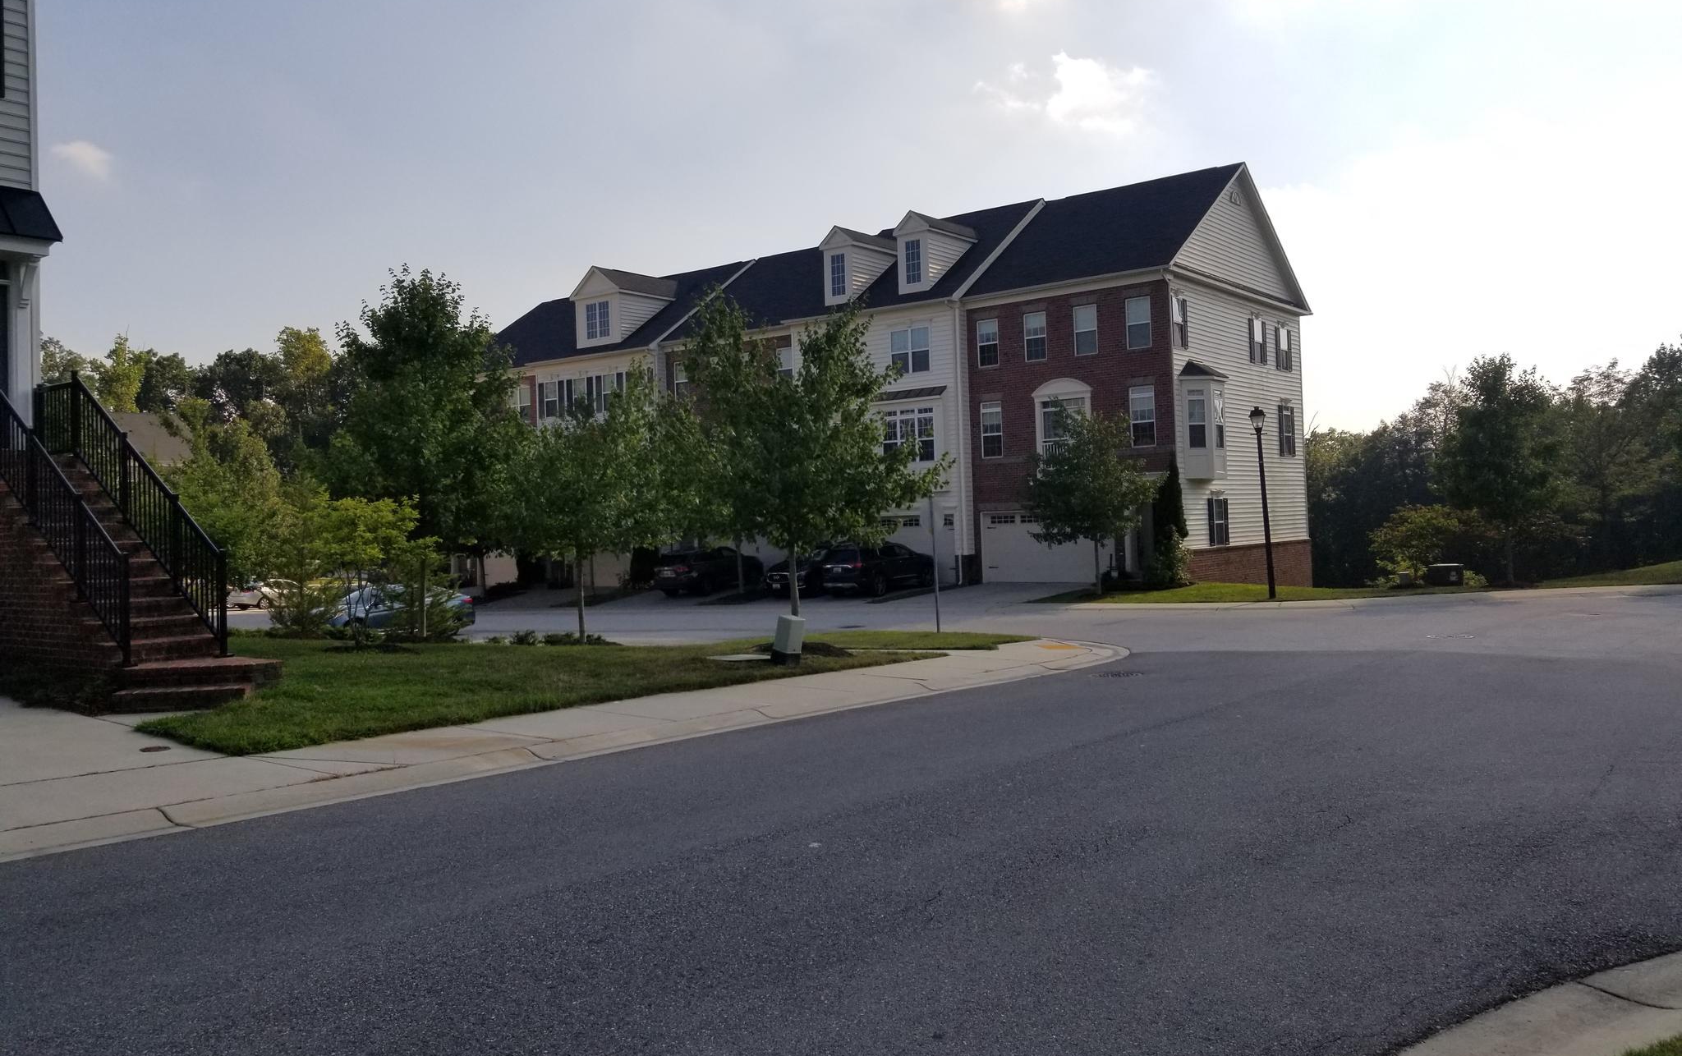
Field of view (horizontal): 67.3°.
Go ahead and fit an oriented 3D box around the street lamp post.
[{"bbox_3d":[10.506,-0.610,31.290,0.430,4.758,0.430,-5,0,38],"label":"street lamp post"}]

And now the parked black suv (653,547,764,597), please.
[{"bbox_3d":[-4.369,1.480,45.444,1.880,1.700,4.750,-2,2,31],"label":"parked black suv"}]

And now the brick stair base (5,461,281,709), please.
[{"bbox_3d":[-7.181,0.410,12.174,5.346,2.396,1.238,-2,0,38],"label":"brick stair base"}]

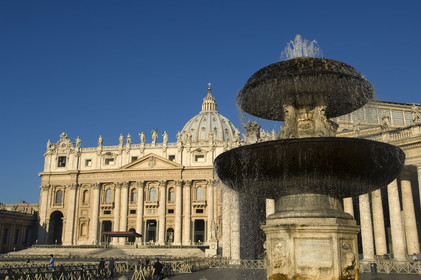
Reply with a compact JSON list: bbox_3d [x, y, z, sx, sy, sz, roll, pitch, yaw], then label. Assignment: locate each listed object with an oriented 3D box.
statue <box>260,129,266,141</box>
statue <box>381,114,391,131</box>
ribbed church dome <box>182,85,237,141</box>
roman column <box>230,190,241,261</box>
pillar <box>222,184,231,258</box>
[{"bbox_3d":[25.400,-2.239,203.767,2.400,5.700,2.200,-3,-15,11],"label":"statue"},{"bbox_3d":[26.437,-2.700,65.118,1.050,3.000,1.250,13,-19,-41],"label":"statue"},{"bbox_3d":[-0.482,-20.893,361.356,46.000,53.000,46.000,-3,-15,11],"label":"ribbed church dome"},{"bbox_3d":[4.103,13.862,72.198,1.600,12.800,1.600,-3,-15,11],"label":"roman column"},{"bbox_3d":[2.730,14.028,73.255,1.500,12.800,1.500,-3,-15,11],"label":"pillar"}]

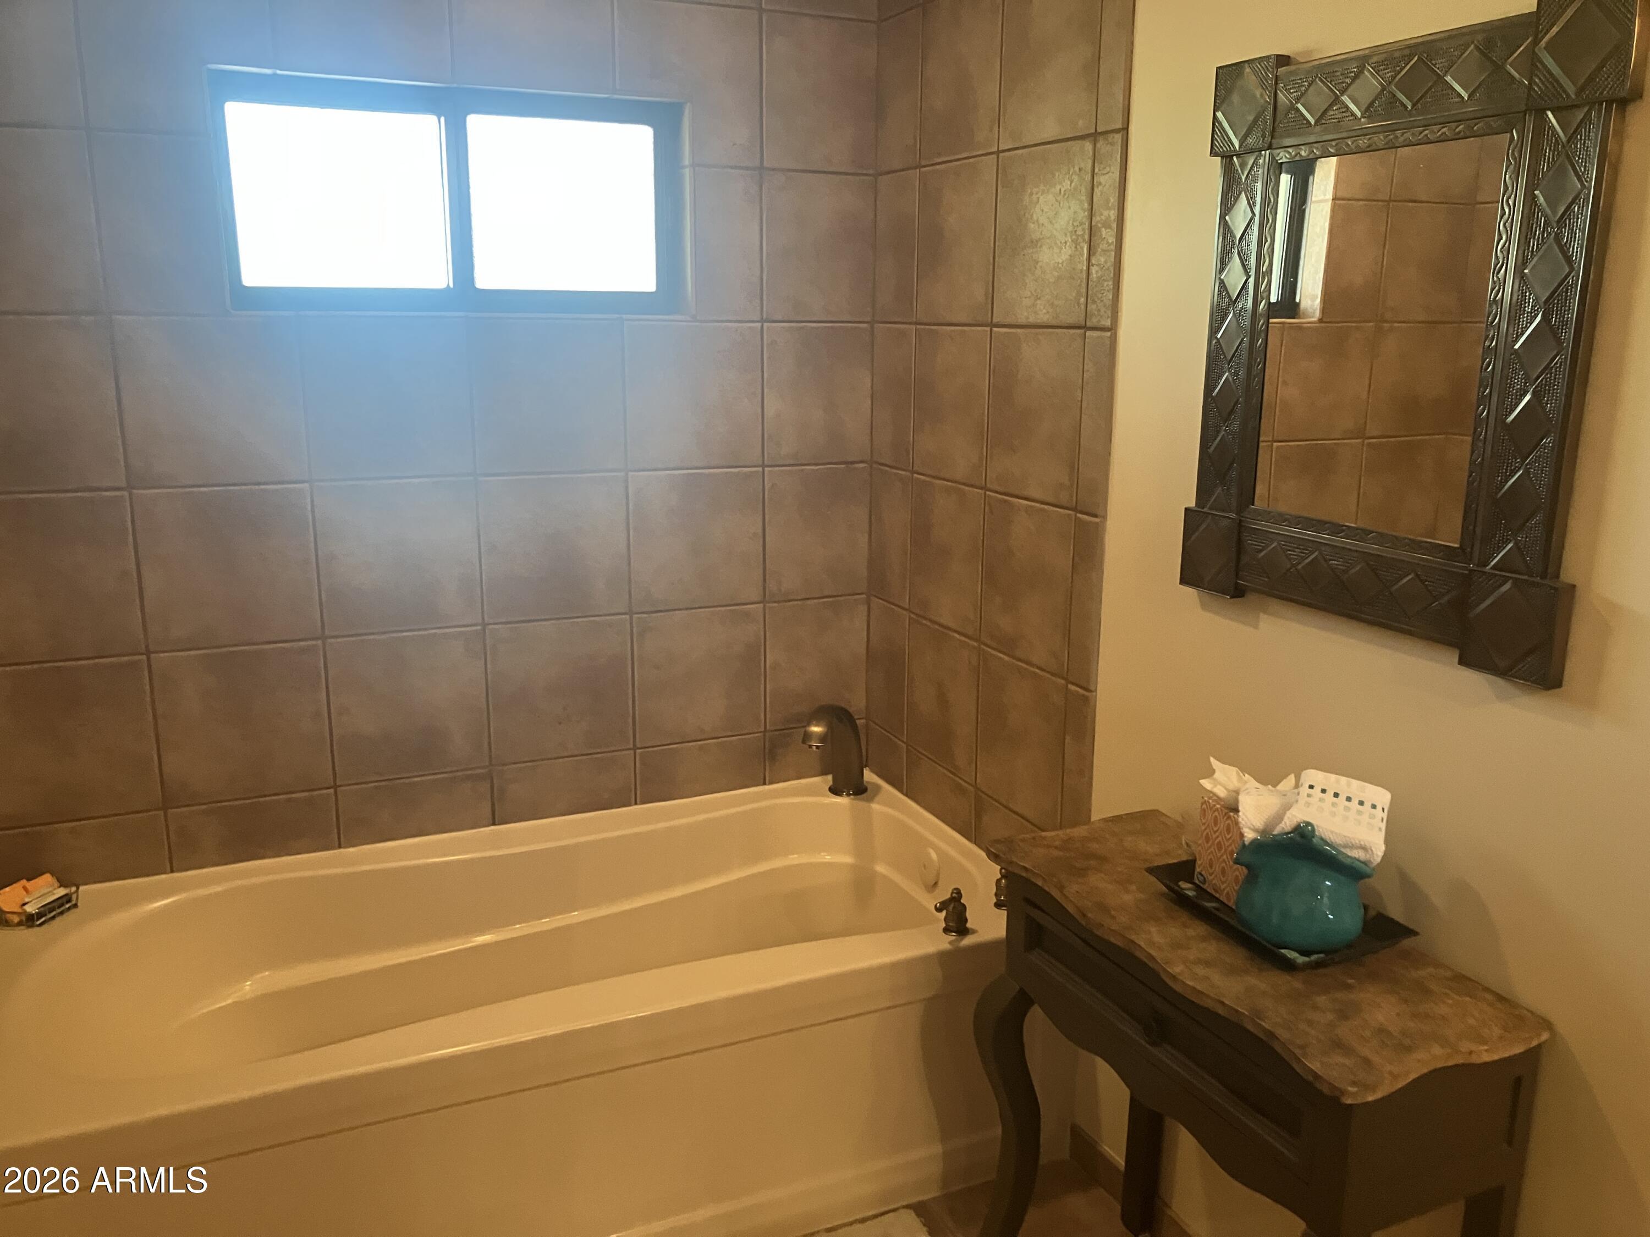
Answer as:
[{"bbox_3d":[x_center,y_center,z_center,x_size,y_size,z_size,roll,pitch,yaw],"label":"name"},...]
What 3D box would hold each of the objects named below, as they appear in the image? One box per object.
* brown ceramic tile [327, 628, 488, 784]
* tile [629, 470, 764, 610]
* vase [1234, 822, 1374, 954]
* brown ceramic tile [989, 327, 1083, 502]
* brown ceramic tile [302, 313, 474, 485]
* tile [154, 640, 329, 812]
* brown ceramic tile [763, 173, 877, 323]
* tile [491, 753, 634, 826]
[{"bbox_3d":[-0.866,0.183,2.788,0.310,0.310,0.010,-5,14,-23],"label":"brown ceramic tile"},{"bbox_3d":[-0.280,-0.176,2.933,0.307,0.305,0.010,-5,14,-24],"label":"tile"},{"bbox_3d":[0.613,0.328,1.712,0.170,0.166,0.165,6,14,21],"label":"vase"},{"bbox_3d":[0.382,-0.370,2.420,0.010,0.304,0.306,-5,14,-23],"label":"brown ceramic tile"},{"bbox_3d":[-0.859,-0.432,2.644,0.310,0.310,0.010,-5,14,-23],"label":"brown ceramic tile"},{"bbox_3d":[-1.140,0.207,2.628,0.307,0.305,0.010,-5,14,-24],"label":"tile"},{"bbox_3d":[-0.011,-0.806,2.906,0.258,0.305,0.010,-5,14,-24],"label":"brown ceramic tile"},{"bbox_3d":[-0.579,0.373,2.964,0.310,0.123,0.010,-5,14,-23],"label":"tile"}]

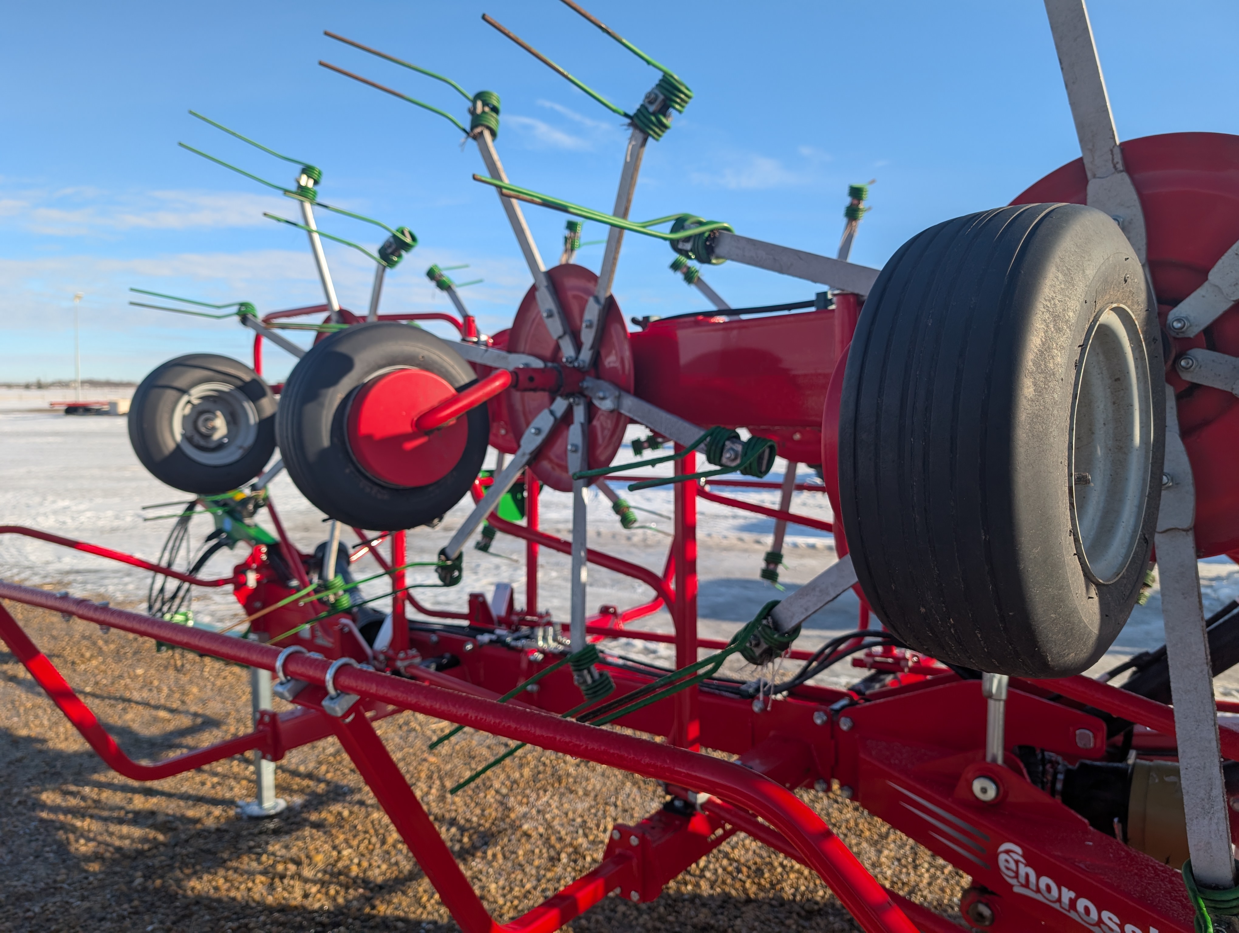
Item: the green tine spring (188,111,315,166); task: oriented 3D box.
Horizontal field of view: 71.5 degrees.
[{"bbox_3d":[-1.140,-1.008,2.674,0.384,0.012,0.045,15,-17,-38],"label":"green tine spring"}]

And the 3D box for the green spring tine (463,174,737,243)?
[{"bbox_3d":[-0.023,-0.386,1.314,0.402,0.041,0.119,-1,25,-30],"label":"green spring tine"}]

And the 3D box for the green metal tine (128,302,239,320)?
[{"bbox_3d":[-1.554,-0.555,3.085,0.363,0.034,0.012,2,19,-28],"label":"green metal tine"}]

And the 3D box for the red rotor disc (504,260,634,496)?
[{"bbox_3d":[-0.111,-0.202,2.023,0.060,0.524,0.524,-3,6,-38],"label":"red rotor disc"}]

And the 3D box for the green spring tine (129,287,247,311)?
[{"bbox_3d":[-1.582,-0.612,3.166,0.393,0.047,0.012,3,34,-27],"label":"green spring tine"}]

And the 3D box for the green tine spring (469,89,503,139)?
[{"bbox_3d":[-0.322,-0.848,2.074,0.068,0.105,0.068,-3,-13,-38],"label":"green tine spring"}]

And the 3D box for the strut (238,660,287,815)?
[{"bbox_3d":[-1.358,0.981,3.240,0.170,0.650,0.170,4,7,38],"label":"strut"}]

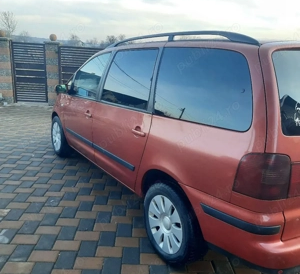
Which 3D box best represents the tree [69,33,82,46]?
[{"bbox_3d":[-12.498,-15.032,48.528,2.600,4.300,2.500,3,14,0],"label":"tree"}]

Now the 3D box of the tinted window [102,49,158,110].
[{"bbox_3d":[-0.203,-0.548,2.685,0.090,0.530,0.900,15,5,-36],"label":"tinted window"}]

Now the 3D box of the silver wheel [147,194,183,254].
[{"bbox_3d":[0.121,0.657,2.201,0.090,0.440,0.440,-6,17,-33],"label":"silver wheel"}]

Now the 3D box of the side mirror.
[{"bbox_3d":[-1.167,-0.623,3.799,0.200,0.150,0.110,-6,17,-33],"label":"side mirror"}]

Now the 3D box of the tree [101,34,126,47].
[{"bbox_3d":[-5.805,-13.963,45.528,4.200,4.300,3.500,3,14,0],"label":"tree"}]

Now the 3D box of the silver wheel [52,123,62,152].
[{"bbox_3d":[-1.429,-0.009,4.479,0.090,0.440,0.440,-6,17,-33],"label":"silver wheel"}]

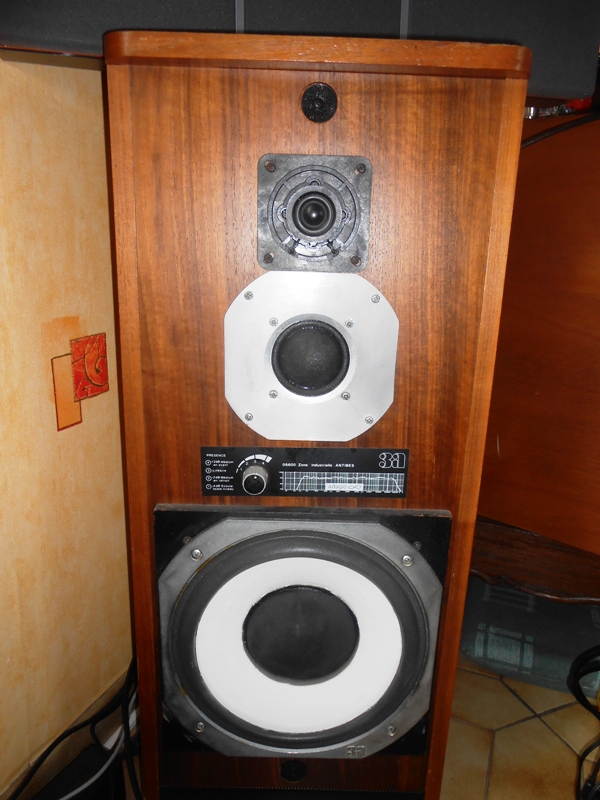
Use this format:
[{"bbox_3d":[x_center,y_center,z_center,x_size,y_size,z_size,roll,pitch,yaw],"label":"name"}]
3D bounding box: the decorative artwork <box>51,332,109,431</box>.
[{"bbox_3d":[-0.260,-0.023,0.723,0.010,0.102,0.091,8,17,21],"label":"decorative artwork"}]

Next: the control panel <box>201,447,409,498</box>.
[{"bbox_3d":[0.005,0.075,0.586,0.204,0.051,0.020,2,16,-1],"label":"control panel"}]

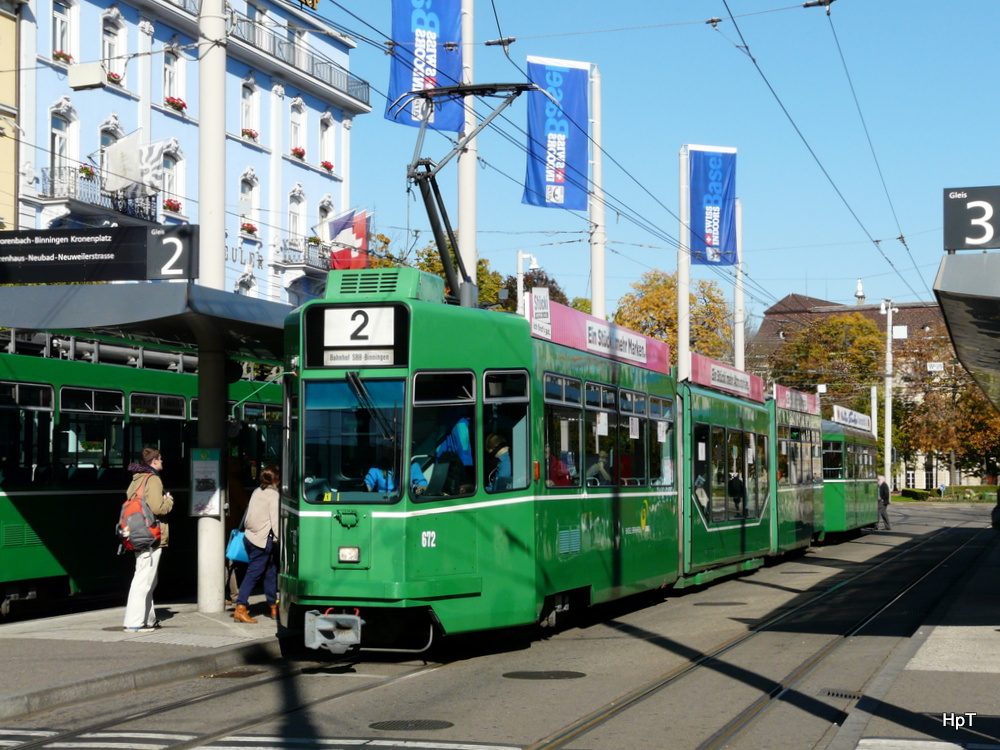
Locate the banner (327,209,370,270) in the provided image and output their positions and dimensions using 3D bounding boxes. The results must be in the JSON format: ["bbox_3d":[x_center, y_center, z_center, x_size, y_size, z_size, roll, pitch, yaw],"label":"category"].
[{"bbox_3d":[-6.362,-5.606,74.000,1.900,2.700,0.400,-1,-3,19],"label":"banner"}]

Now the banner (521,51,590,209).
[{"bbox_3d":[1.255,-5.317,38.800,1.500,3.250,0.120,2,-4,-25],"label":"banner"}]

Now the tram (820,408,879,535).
[{"bbox_3d":[9.038,2.841,49.323,2.250,3.500,13.600,-1,-3,17],"label":"tram"}]

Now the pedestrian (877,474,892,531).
[{"bbox_3d":[12.508,4.153,57.400,0.600,1.740,0.500,0,-3,-3],"label":"pedestrian"}]

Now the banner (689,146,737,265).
[{"bbox_3d":[5.861,-4.661,48.600,1.450,3.250,0.120,2,-4,-25],"label":"banner"}]

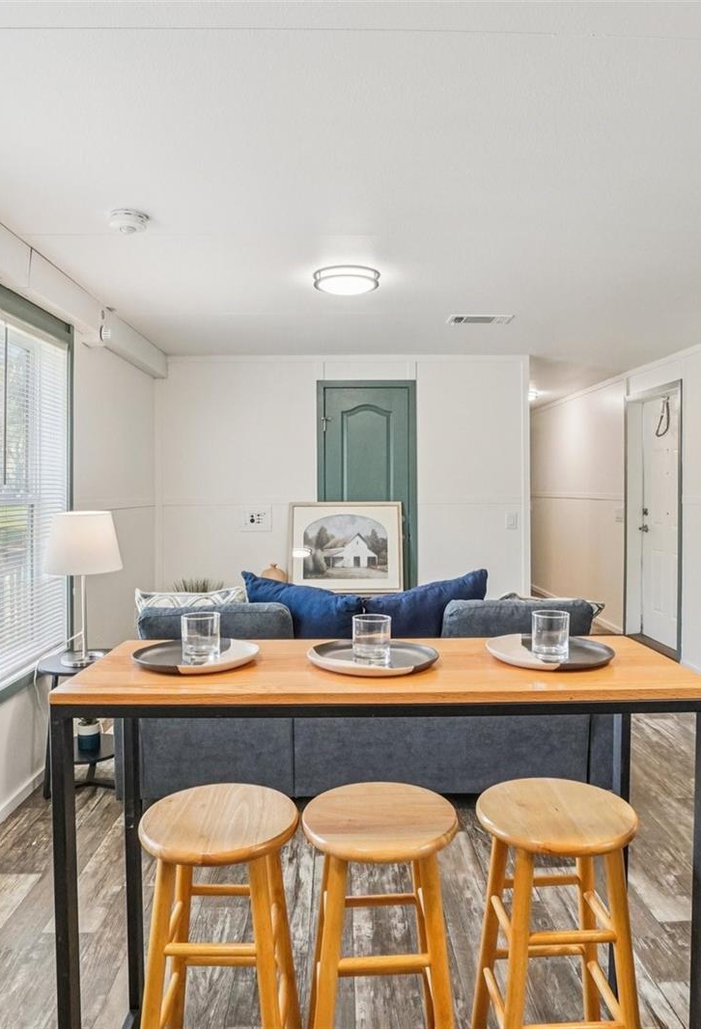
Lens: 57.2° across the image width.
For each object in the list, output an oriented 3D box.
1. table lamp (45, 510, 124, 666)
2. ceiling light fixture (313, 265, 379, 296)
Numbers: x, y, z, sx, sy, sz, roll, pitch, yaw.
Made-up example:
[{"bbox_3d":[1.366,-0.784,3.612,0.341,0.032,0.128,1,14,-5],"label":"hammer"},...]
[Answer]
[{"bbox_3d":[-1.146,0.317,2.770,0.335,0.650,0.335,0,2,-1],"label":"table lamp"},{"bbox_3d":[-0.017,-1.049,2.876,0.302,0.090,0.302,0,2,-1],"label":"ceiling light fixture"}]

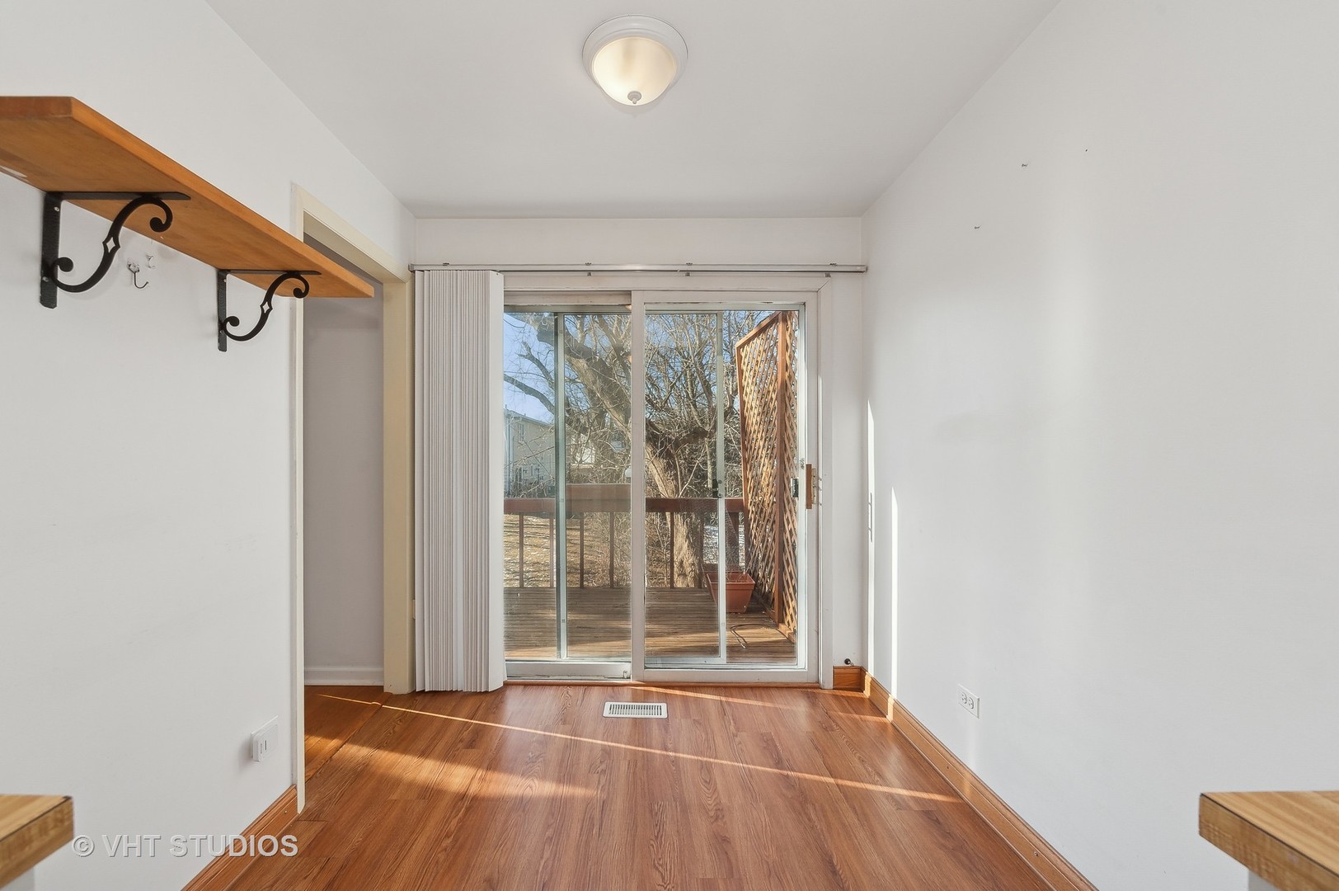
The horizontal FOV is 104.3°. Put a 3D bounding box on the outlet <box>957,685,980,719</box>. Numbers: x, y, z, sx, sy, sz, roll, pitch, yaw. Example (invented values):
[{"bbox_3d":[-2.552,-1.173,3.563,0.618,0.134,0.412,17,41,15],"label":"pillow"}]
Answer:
[{"bbox_3d":[1.032,0.880,1.792,0.008,0.071,0.115,0,-1,-2],"label":"outlet"}]

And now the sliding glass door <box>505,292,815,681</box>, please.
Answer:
[{"bbox_3d":[-0.140,0.214,2.735,1.820,2.010,0.100,0,-1,-1],"label":"sliding glass door"}]

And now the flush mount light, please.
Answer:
[{"bbox_3d":[-0.105,-1.118,1.592,0.325,0.135,0.325,0,-1,0],"label":"flush mount light"}]

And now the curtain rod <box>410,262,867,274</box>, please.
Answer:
[{"bbox_3d":[-0.153,-0.884,2.595,2.270,0.035,0.042,0,-1,-1],"label":"curtain rod"}]

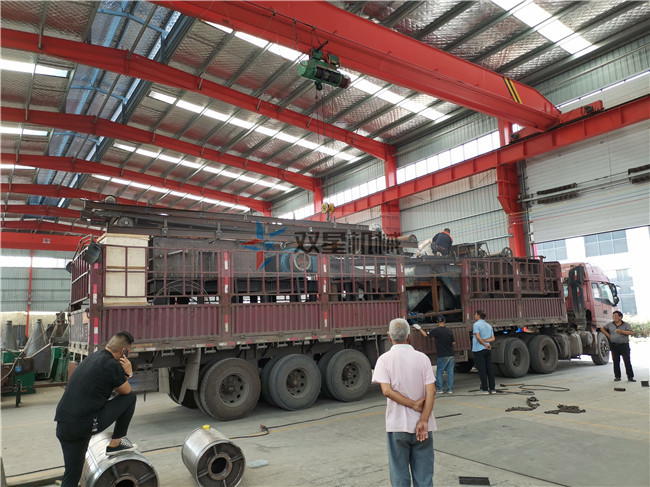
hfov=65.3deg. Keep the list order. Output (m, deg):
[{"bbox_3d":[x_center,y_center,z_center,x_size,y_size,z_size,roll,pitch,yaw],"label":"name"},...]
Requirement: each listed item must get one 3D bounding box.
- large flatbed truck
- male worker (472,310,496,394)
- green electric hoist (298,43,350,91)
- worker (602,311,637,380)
[{"bbox_3d":[2.371,1.766,13.487,16.270,3.800,2.580,4,-11,-34],"label":"large flatbed truck"},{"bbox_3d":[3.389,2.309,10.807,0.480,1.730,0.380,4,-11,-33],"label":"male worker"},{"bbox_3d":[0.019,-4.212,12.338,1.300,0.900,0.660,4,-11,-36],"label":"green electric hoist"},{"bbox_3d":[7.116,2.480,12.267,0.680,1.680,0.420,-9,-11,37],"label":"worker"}]

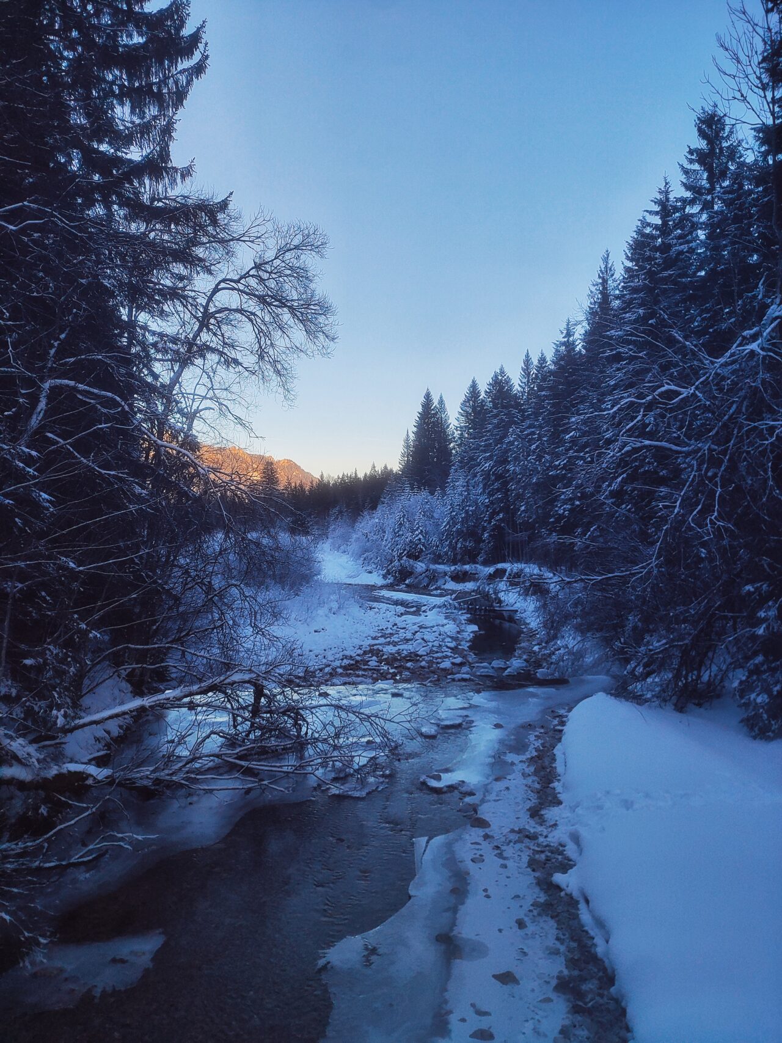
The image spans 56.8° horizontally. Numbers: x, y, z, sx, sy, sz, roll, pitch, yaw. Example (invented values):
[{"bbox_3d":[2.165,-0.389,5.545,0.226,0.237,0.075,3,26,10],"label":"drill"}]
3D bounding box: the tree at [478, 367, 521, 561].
[{"bbox_3d":[7.315,-3.892,49.000,3.100,13.200,3.100,0,0,0],"label":"tree"}]

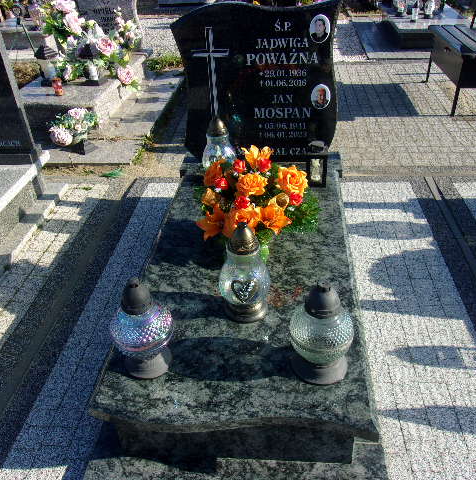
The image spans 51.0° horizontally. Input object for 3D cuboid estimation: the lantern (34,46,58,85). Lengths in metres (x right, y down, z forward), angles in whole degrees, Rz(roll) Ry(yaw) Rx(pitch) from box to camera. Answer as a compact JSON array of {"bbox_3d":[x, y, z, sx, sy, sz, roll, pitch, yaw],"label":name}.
[{"bbox_3d":[-1.645,-1.484,4.240,0.168,0.315,0.168,1,34,5],"label":"lantern"}]

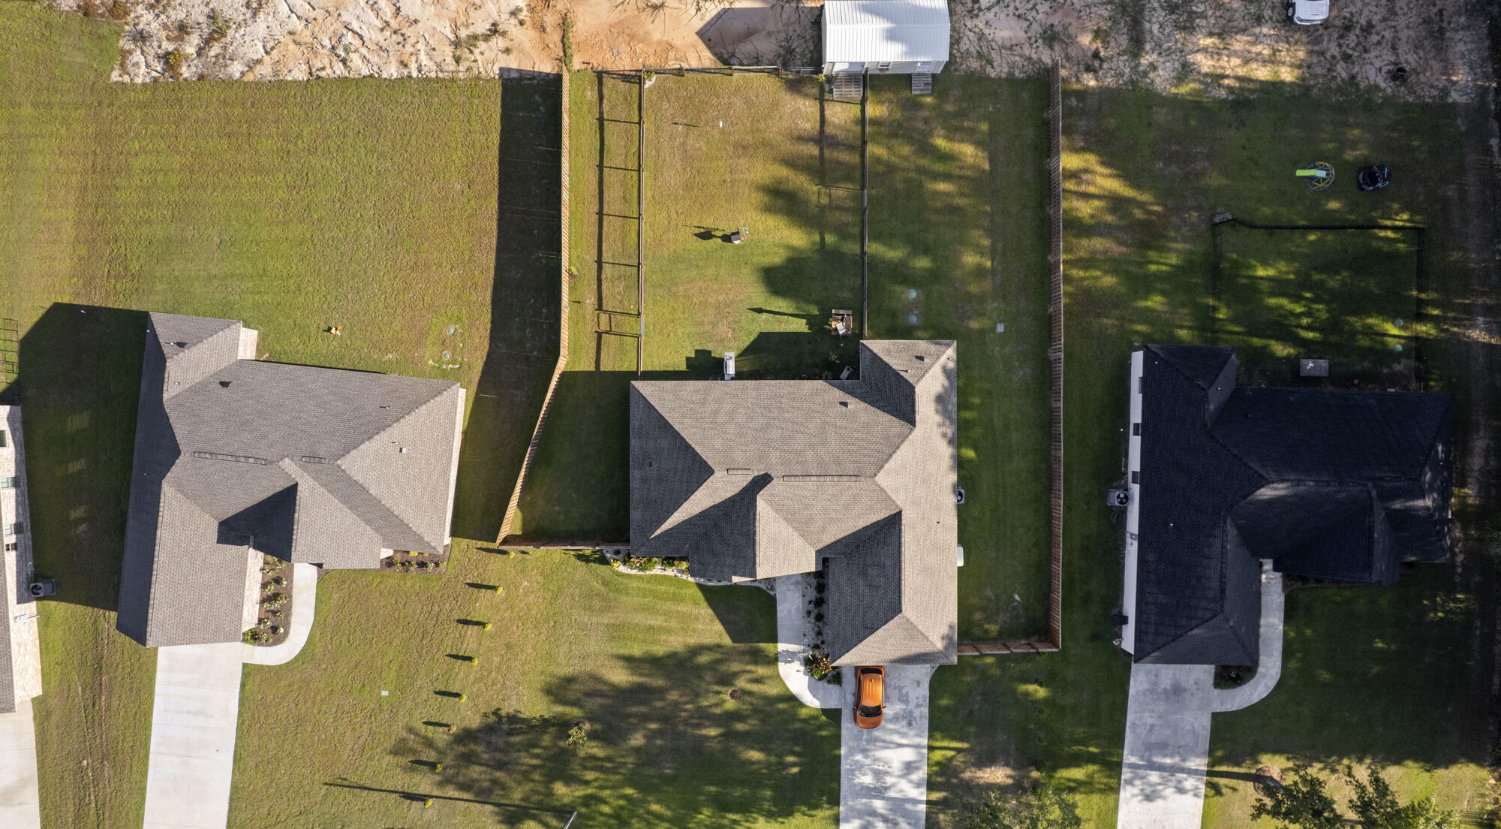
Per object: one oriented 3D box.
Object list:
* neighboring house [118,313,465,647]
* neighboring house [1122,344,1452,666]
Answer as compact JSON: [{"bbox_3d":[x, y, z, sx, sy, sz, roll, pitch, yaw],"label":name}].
[{"bbox_3d":[-26.932,4.292,53.279,18.700,6.400,18.700,6,90,0],"label":"neighboring house"},{"bbox_3d":[31.947,5.333,53.279,18.600,6.400,18.800,1,90,0],"label":"neighboring house"}]

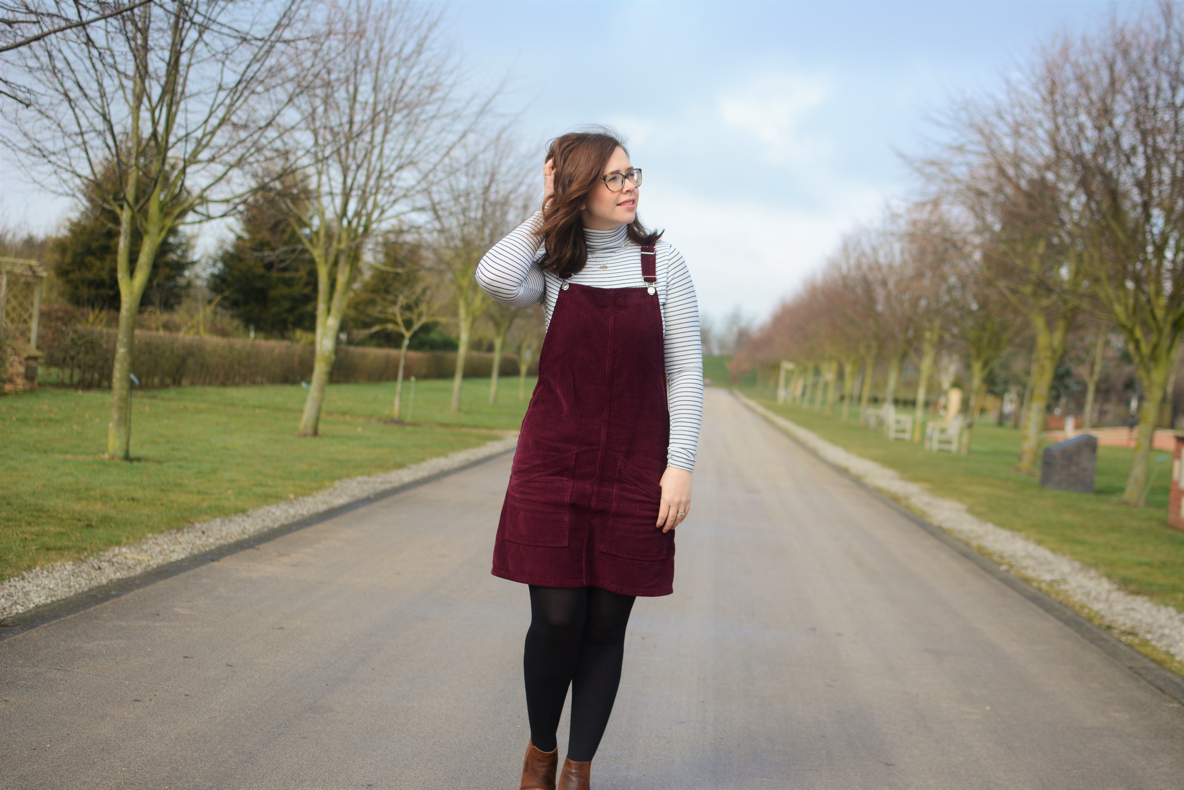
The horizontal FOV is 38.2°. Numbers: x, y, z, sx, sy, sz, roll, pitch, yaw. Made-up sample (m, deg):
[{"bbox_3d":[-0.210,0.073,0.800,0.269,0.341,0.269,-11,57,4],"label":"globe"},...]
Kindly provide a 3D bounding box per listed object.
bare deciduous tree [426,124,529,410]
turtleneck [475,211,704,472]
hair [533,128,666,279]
[{"bbox_3d":[-2.332,-2.683,37.000,2.700,6.150,2.700,4,1,0],"label":"bare deciduous tree"},{"bbox_3d":[-0.006,-0.134,4.200,0.570,0.615,0.290,4,1,-2],"label":"turtleneck"},{"bbox_3d":[0.022,-0.470,4.200,0.260,0.355,0.250,4,1,41],"label":"hair"}]

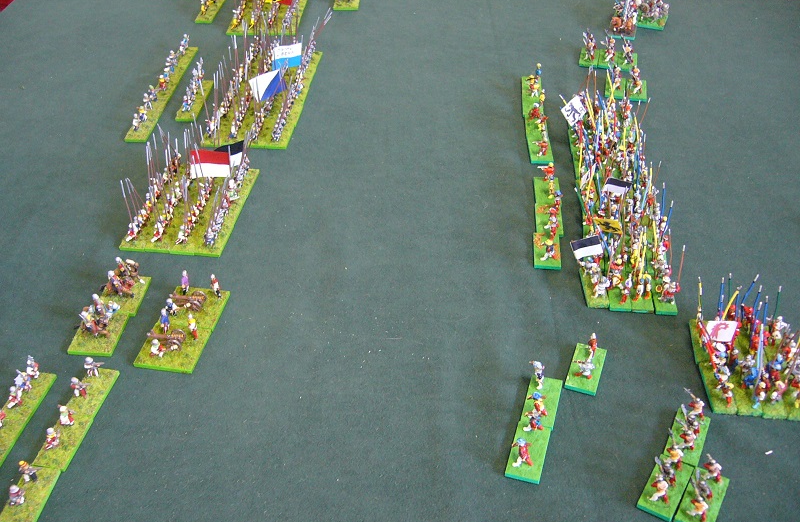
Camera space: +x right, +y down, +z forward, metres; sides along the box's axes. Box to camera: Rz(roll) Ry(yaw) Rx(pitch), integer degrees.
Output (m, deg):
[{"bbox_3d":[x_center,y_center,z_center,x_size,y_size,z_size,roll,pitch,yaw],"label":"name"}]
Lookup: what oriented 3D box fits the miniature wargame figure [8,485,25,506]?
[{"bbox_3d":[-0.215,0.131,0.454,0.009,0.015,0.008,2,40,3],"label":"miniature wargame figure"}]

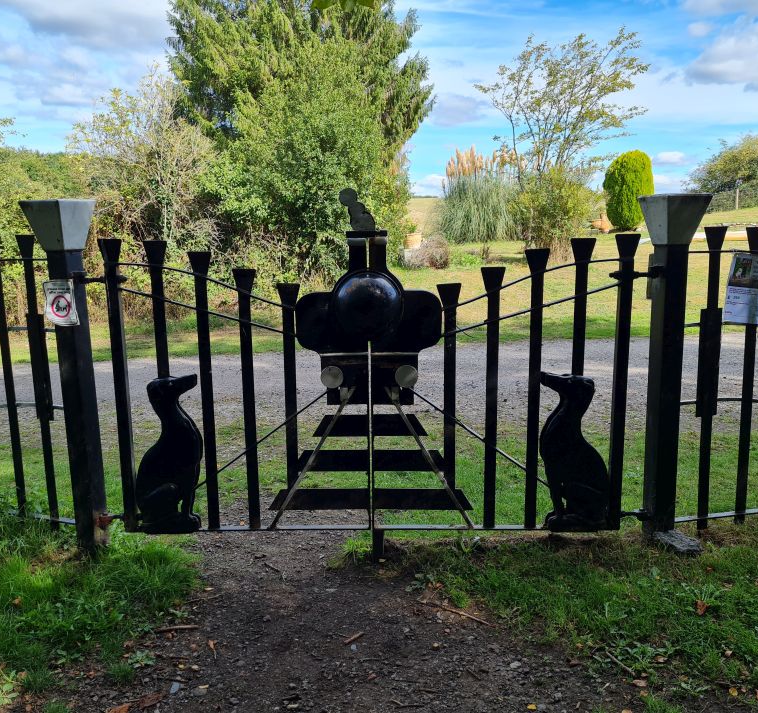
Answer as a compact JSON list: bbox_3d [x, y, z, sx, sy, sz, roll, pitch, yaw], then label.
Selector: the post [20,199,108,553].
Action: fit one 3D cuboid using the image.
[{"bbox_3d":[-1.308,0.115,3.099,0.210,1.544,0.210,3,11,22],"label":"post"}]

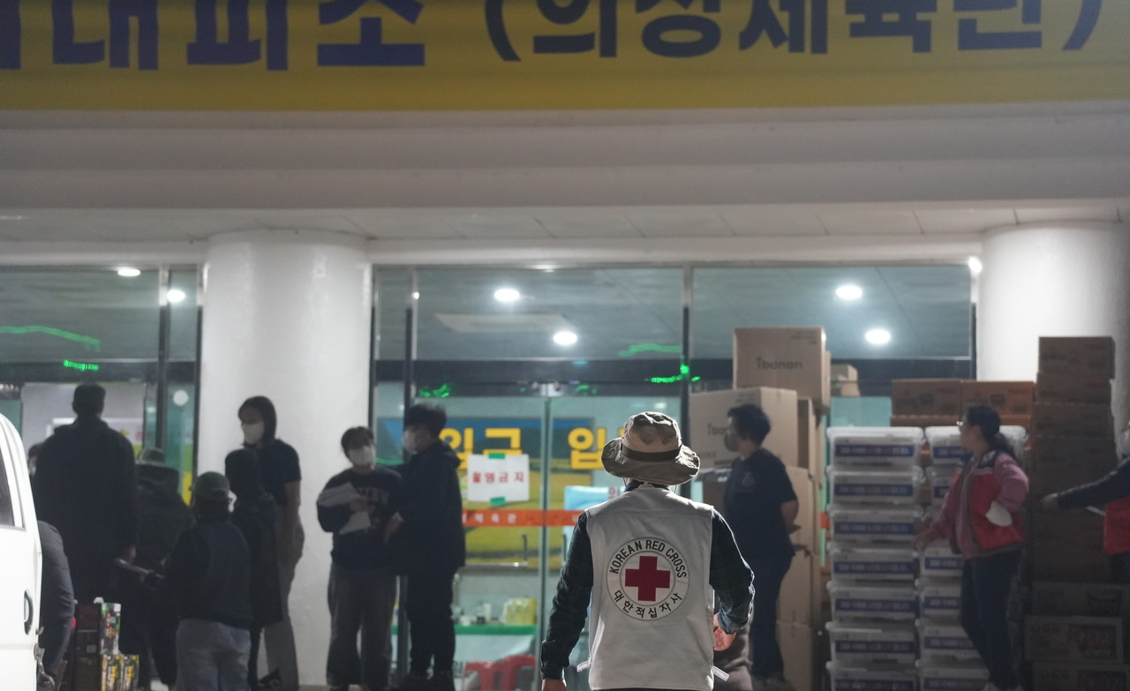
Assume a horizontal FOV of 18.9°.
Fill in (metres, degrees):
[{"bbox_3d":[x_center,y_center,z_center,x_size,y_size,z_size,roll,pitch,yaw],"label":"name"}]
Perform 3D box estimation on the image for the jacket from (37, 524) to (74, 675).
[{"bbox_3d":[-2.530,1.195,16.000,0.480,0.720,0.480,2,-7,-6],"label":"jacket"}]

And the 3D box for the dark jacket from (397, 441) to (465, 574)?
[{"bbox_3d":[-0.806,0.967,20.300,0.430,0.790,0.500,0,-7,6],"label":"dark jacket"}]

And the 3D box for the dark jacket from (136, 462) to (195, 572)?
[{"bbox_3d":[-2.378,1.015,19.800,0.480,0.640,0.360,5,-8,-30],"label":"dark jacket"}]

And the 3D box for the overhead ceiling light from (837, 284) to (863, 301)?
[{"bbox_3d":[1.968,-0.366,23.448,0.190,0.050,0.190,0,-7,10],"label":"overhead ceiling light"}]

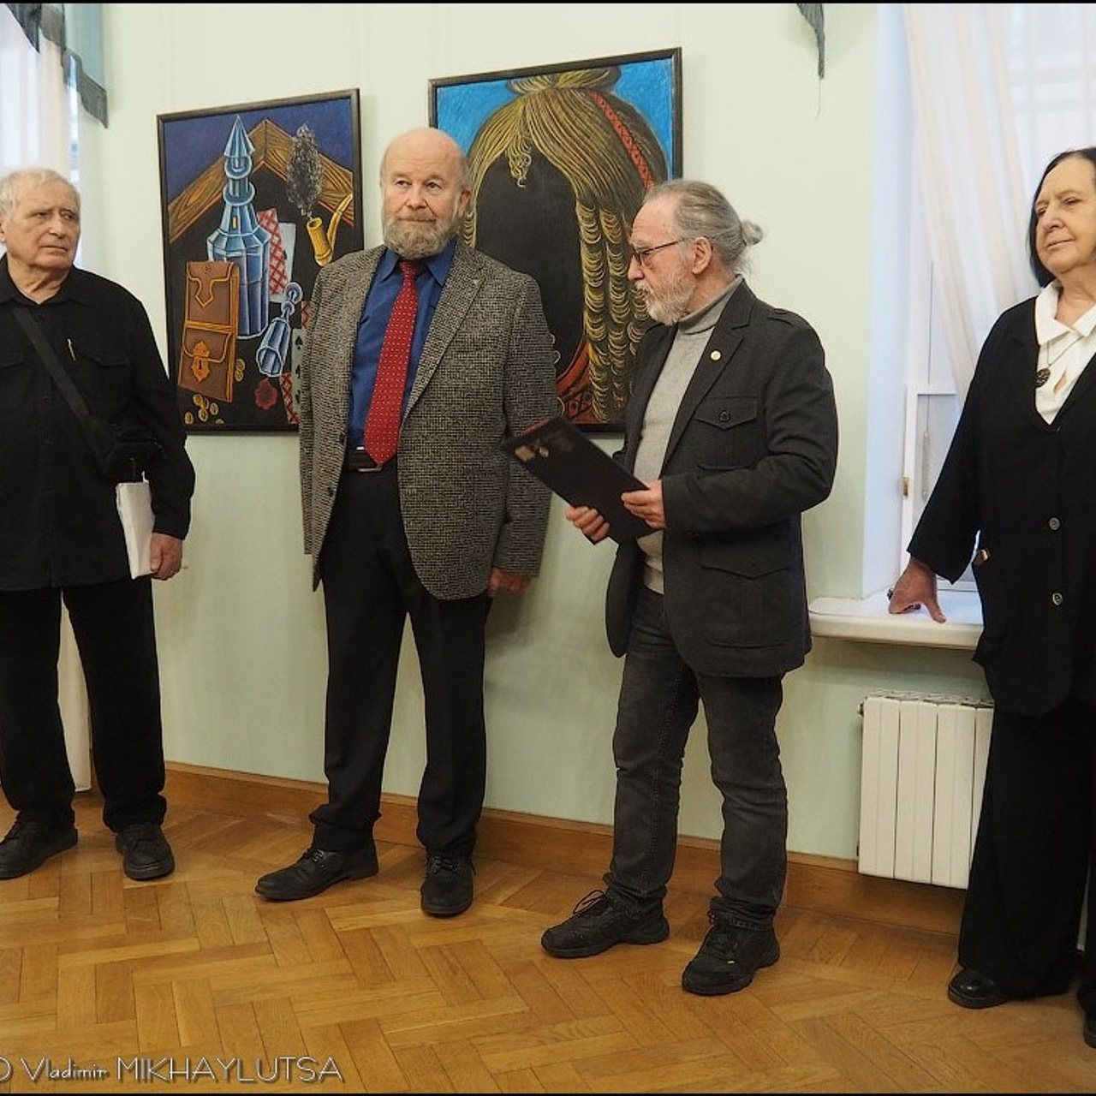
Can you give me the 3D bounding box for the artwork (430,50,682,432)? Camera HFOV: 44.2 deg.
[{"bbox_3d":[0.018,-0.728,3.323,0.678,0.886,0.040,3,8,26],"label":"artwork"}]

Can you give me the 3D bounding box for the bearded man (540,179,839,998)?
[{"bbox_3d":[0.309,0.068,2.841,0.460,1.620,0.540,-3,6,-40],"label":"bearded man"}]

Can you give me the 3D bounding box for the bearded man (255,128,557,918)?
[{"bbox_3d":[-0.325,-0.067,3.275,0.620,1.810,0.390,2,5,22],"label":"bearded man"}]

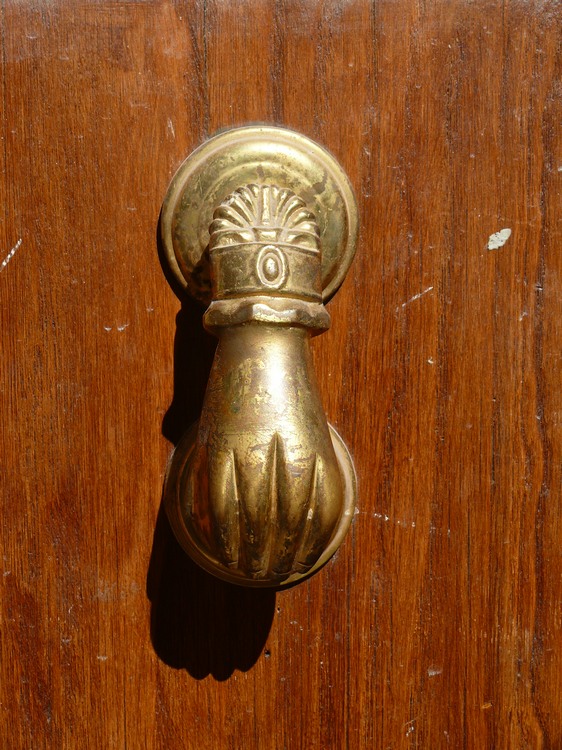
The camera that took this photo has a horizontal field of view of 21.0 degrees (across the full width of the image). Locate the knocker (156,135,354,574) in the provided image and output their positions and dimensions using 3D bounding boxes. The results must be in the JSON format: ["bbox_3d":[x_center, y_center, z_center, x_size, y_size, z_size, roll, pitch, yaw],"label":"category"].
[{"bbox_3d":[-0.005,0.000,0.498,0.067,0.161,0.061,-1,9,-4],"label":"knocker"}]

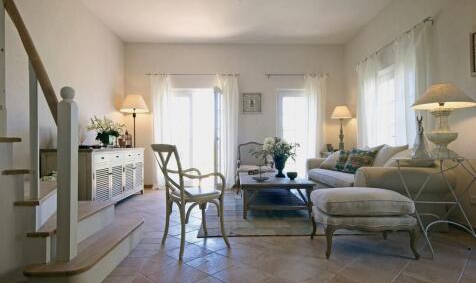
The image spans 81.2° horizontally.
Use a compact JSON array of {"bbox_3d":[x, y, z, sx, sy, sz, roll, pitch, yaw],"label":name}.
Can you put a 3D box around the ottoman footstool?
[{"bbox_3d":[1.100,0.695,2.510,0.820,0.530,0.580,0,0,0],"label":"ottoman footstool"}]

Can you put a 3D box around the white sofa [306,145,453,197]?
[{"bbox_3d":[1.760,0.532,4.000,0.970,0.880,2.200,0,0,-2],"label":"white sofa"}]

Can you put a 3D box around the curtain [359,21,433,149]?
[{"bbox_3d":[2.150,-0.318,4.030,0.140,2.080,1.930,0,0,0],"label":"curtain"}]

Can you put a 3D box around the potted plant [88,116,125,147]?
[{"bbox_3d":[-2.080,-0.140,4.400,0.550,0.520,0.500,0,0,0],"label":"potted plant"}]

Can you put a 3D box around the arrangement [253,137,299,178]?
[{"bbox_3d":[0.620,0.238,4.200,0.600,0.600,0.520,0,0,0],"label":"arrangement"}]

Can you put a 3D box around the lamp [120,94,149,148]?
[{"bbox_3d":[-1.990,0.042,5.350,0.550,1.880,0.550,0,0,0],"label":"lamp"}]

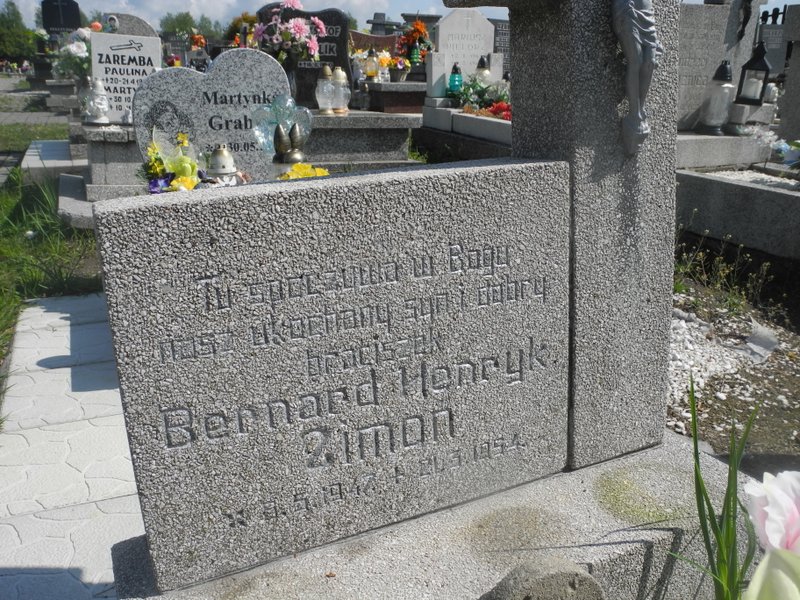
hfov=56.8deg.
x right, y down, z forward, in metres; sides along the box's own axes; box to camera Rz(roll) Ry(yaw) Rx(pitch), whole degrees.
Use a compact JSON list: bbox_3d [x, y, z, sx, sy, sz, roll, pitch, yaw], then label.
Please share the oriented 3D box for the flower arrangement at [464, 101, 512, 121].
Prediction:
[{"bbox_3d":[0.684,-1.397,5.460,0.436,0.126,0.280,-5,20,-23],"label":"flower arrangement"}]

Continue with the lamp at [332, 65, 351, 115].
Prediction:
[{"bbox_3d":[-0.389,-1.384,4.867,0.120,0.287,0.120,2,19,-1],"label":"lamp"}]

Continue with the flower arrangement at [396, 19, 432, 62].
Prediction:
[{"bbox_3d":[0.146,-2.587,7.400,0.340,0.410,0.300,0,18,1],"label":"flower arrangement"}]

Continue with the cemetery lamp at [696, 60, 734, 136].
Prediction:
[{"bbox_3d":[1.418,-0.906,3.328,0.115,0.322,0.115,-5,20,-23],"label":"cemetery lamp"}]

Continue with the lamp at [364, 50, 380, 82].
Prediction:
[{"bbox_3d":[-0.215,-1.839,5.800,0.118,0.250,0.118,-1,18,-2],"label":"lamp"}]

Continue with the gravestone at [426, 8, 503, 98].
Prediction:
[{"bbox_3d":[0.545,-2.068,6.240,0.594,0.691,0.160,-5,20,-23],"label":"gravestone"}]

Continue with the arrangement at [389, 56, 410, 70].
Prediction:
[{"bbox_3d":[-0.005,-2.108,6.604,0.193,0.119,0.193,2,19,-1],"label":"arrangement"}]

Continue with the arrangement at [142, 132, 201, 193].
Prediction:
[{"bbox_3d":[-0.746,-0.446,2.420,0.175,0.195,0.140,-6,19,-16],"label":"arrangement"}]

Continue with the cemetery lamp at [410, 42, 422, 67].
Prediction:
[{"bbox_3d":[0.161,-2.395,7.200,0.105,0.230,0.105,0,18,1],"label":"cemetery lamp"}]

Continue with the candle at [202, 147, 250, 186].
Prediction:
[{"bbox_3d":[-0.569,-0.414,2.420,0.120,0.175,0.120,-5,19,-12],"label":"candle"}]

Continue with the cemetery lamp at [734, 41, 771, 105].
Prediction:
[{"bbox_3d":[1.667,-1.072,3.500,0.118,0.275,0.118,10,20,23],"label":"cemetery lamp"}]

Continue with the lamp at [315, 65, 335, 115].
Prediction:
[{"bbox_3d":[-0.489,-1.361,4.784,0.126,0.303,0.126,2,19,-1],"label":"lamp"}]

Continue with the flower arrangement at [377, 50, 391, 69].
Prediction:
[{"bbox_3d":[-0.149,-2.160,6.656,0.121,0.157,0.121,-5,20,-23],"label":"flower arrangement"}]

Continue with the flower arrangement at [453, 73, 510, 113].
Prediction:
[{"bbox_3d":[0.641,-1.538,5.500,0.460,0.250,0.320,1,19,6],"label":"flower arrangement"}]

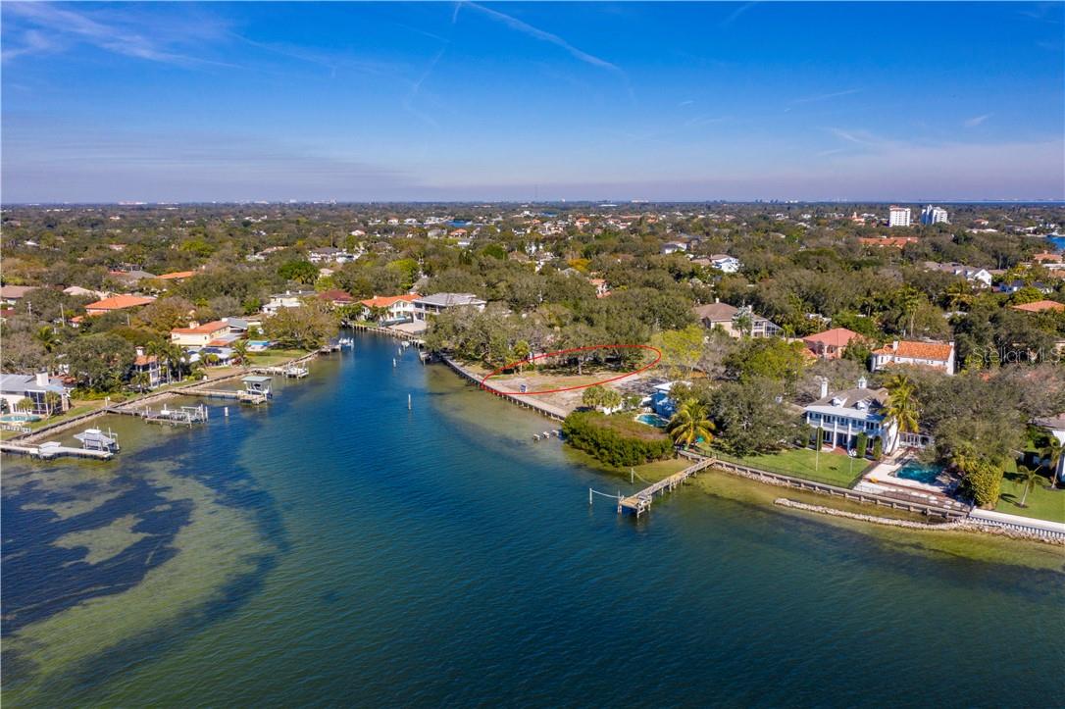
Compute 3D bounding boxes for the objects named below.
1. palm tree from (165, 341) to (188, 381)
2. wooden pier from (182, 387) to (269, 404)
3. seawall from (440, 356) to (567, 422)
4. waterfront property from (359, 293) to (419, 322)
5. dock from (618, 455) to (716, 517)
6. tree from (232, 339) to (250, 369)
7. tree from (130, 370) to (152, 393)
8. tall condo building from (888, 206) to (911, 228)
[{"bbox_3d":[-87.054,2.013,203.295,5.300,9.700,5.300,0,11,0],"label":"palm tree"},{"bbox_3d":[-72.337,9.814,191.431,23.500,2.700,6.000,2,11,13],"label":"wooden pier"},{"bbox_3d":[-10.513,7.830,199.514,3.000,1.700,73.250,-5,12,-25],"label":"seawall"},{"bbox_3d":[-54.768,-18.093,307.040,12.000,9.200,21.000,10,15,43],"label":"waterfront property"},{"bbox_3d":[23.791,20.651,133.434,3.800,2.600,29.500,9,14,40],"label":"dock"},{"bbox_3d":[-75.555,-0.113,215.864,4.800,7.800,4.800,-4,11,-20],"label":"tree"},{"bbox_3d":[-90.170,6.375,190.782,4.600,5.700,4.600,0,11,0],"label":"tree"},{"bbox_3d":[493.000,-179.213,1109.943,23.000,34.500,16.000,6,12,29],"label":"tall condo building"}]

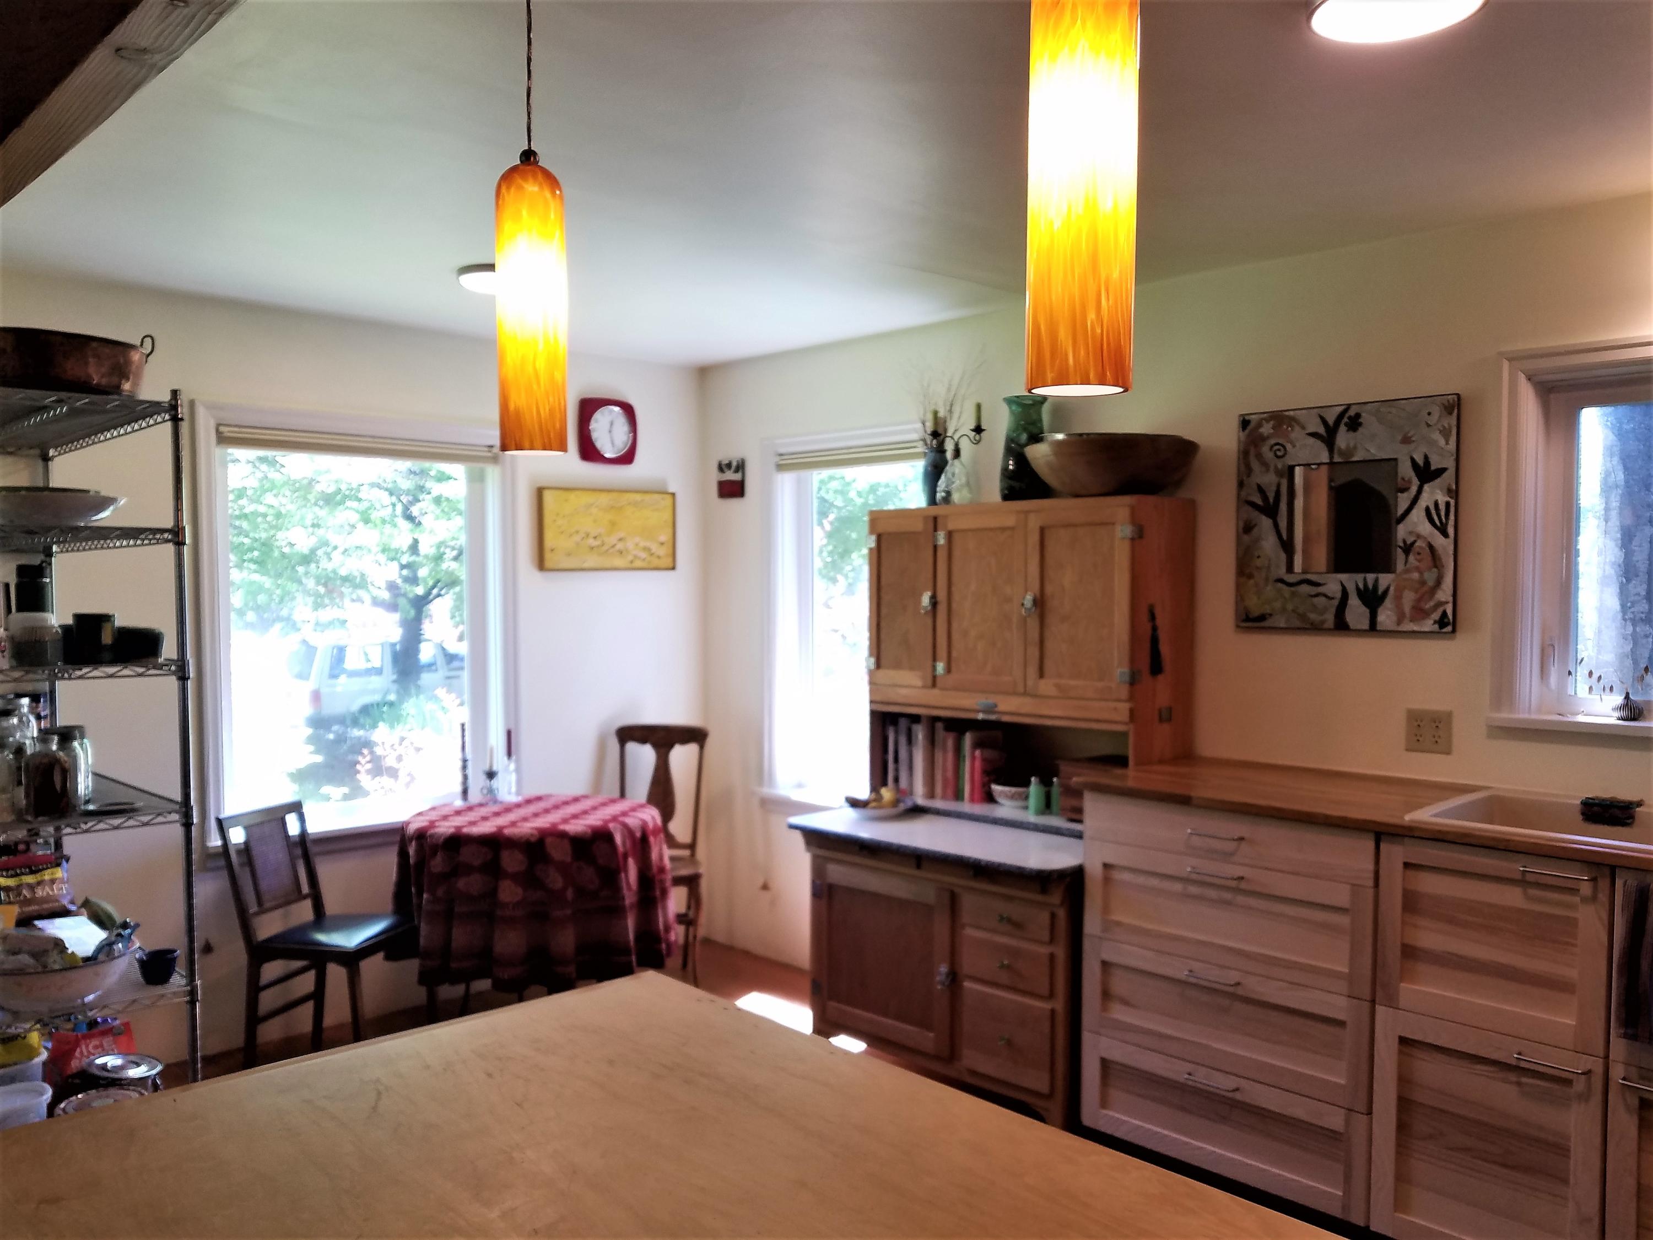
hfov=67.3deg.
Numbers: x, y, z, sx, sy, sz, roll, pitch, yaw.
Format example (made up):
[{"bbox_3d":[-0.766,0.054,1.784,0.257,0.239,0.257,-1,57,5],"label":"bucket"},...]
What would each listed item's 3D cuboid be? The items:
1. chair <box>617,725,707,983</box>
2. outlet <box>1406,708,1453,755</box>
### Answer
[{"bbox_3d":[-0.675,0.925,4.740,0.430,0.960,0.480,0,2,7],"label":"chair"},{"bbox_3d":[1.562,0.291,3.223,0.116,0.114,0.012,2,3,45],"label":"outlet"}]

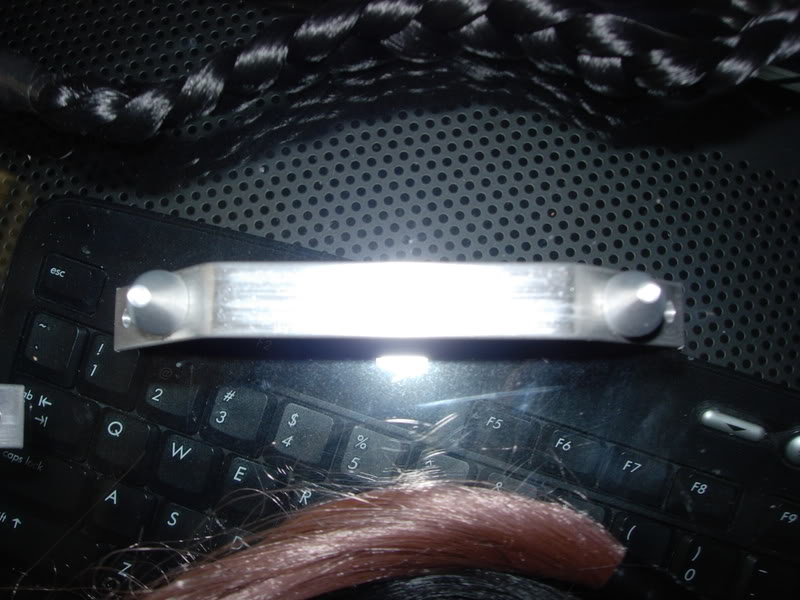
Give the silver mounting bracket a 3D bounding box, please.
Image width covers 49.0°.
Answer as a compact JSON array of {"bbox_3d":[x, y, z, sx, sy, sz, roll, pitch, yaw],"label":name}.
[{"bbox_3d":[0.000,0.003,0.219,0.154,0.038,0.018,0,81,0],"label":"silver mounting bracket"}]

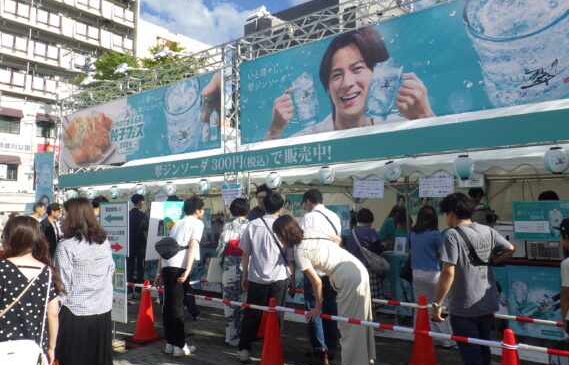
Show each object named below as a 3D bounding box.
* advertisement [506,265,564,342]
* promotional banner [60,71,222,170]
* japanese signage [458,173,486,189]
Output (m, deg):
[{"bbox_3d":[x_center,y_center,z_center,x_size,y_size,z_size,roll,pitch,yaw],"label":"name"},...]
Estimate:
[{"bbox_3d":[2.573,1.220,4.715,0.525,0.725,0.020,-4,-6,37],"label":"advertisement"},{"bbox_3d":[-3.076,-1.039,8.977,5.180,1.260,0.050,-4,-6,37],"label":"promotional banner"},{"bbox_3d":[2.105,-0.032,5.167,0.290,0.205,0.015,-4,-6,37],"label":"japanese signage"}]

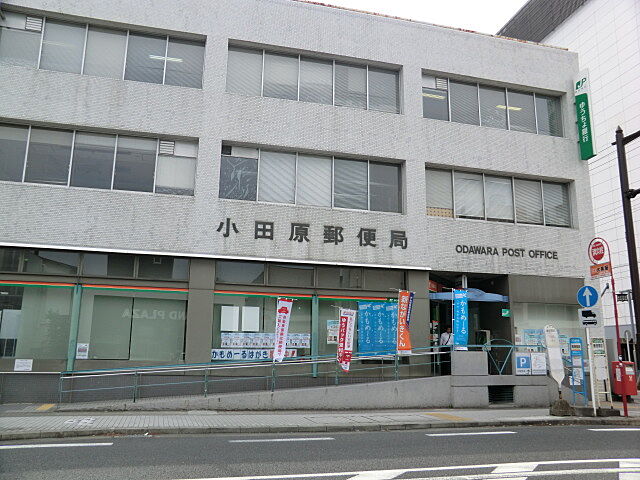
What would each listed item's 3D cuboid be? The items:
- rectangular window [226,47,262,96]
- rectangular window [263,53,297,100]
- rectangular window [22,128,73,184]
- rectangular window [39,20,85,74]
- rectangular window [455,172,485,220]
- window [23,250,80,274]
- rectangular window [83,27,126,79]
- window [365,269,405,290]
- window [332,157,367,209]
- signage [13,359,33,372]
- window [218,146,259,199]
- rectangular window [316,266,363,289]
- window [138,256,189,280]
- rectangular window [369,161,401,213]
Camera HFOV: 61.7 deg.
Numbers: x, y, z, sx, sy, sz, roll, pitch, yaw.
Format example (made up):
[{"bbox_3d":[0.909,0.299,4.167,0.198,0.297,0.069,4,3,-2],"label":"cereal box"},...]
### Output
[{"bbox_3d":[-2.553,-5.778,18.387,1.228,1.716,0.100,4,-12,-14],"label":"rectangular window"},{"bbox_3d":[-1.347,-5.731,18.756,1.284,1.770,0.100,4,-11,-15],"label":"rectangular window"},{"bbox_3d":[-7.690,-2.377,15.257,1.174,1.670,0.100,4,-9,-15],"label":"rectangular window"},{"bbox_3d":[-8.113,-6.102,16.962,1.261,1.806,0.100,4,-11,-15],"label":"rectangular window"},{"bbox_3d":[5.193,-1.554,18.613,1.201,1.718,0.100,4,-9,-15],"label":"rectangular window"},{"bbox_3d":[-7.443,0.647,14.855,1.398,0.646,0.100,4,-9,-15],"label":"window"},{"bbox_3d":[-6.901,-6.025,17.281,1.250,1.803,0.100,4,-11,-15],"label":"rectangular window"},{"bbox_3d":[2.295,1.411,18.982,1.578,0.699,0.100,4,-13,-14],"label":"window"},{"bbox_3d":[1.018,-1.812,17.524,1.219,1.732,0.100,4,-9,-15],"label":"window"},{"bbox_3d":[-8.609,3.653,15.604,0.485,0.331,0.030,4,-13,-14],"label":"signage"},{"bbox_3d":[-2.641,-2.180,17.722,1.251,1.828,0.100,4,-11,-15],"label":"window"},{"bbox_3d":[0.692,1.312,18.576,1.677,0.705,0.100,4,-13,-14],"label":"rectangular window"},{"bbox_3d":[-4.766,0.880,16.395,1.520,0.734,0.100,4,-11,-15],"label":"window"},{"bbox_3d":[2.333,-1.862,19.033,1.269,1.803,0.100,4,-11,-15],"label":"rectangular window"}]

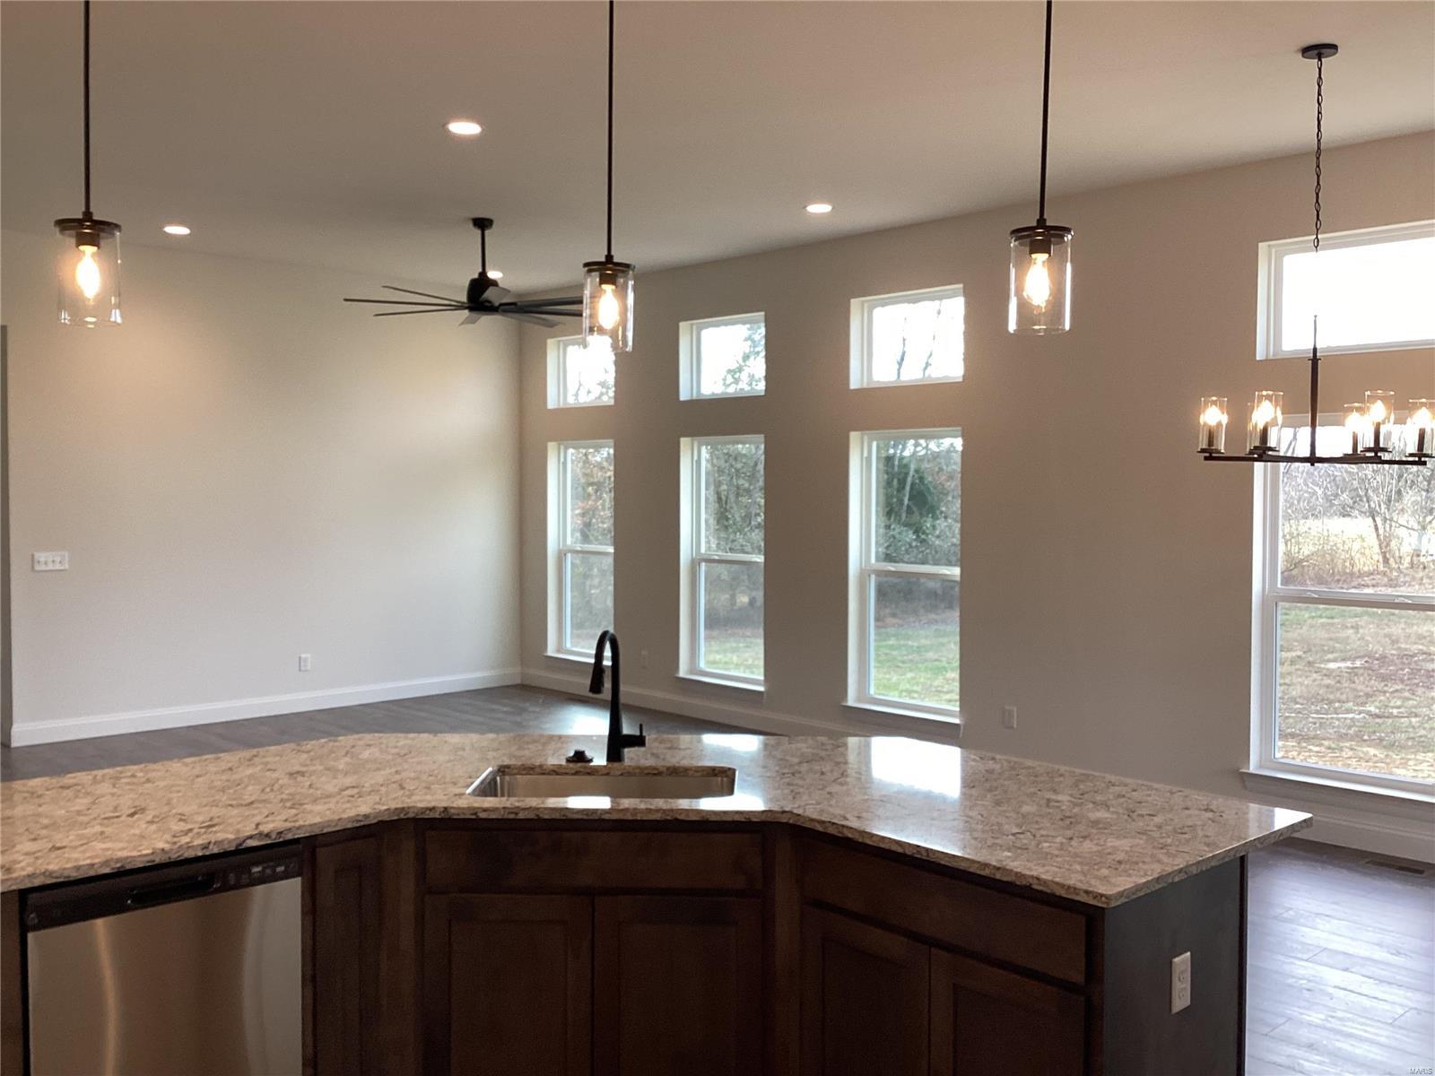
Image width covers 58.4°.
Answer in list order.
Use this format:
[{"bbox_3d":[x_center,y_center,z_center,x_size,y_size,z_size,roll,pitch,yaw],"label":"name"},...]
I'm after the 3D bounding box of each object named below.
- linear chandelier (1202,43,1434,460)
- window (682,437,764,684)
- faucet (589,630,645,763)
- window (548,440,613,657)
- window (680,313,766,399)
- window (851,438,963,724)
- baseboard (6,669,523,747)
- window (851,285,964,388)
[{"bbox_3d":[2.260,-1.053,4.857,0.810,1.550,0.770,1,2,19],"label":"linear chandelier"},{"bbox_3d":[0.066,0.157,9.368,0.120,1.786,0.880,-2,3,-43],"label":"window"},{"bbox_3d":[-0.289,0.460,3.677,0.120,0.395,0.250,1,2,10],"label":"faucet"},{"bbox_3d":[-1.085,0.106,10.584,0.120,1.786,0.888,-2,3,-43],"label":"window"},{"bbox_3d":[0.067,-1.300,9.312,0.110,0.577,0.887,-2,3,-43],"label":"window"},{"bbox_3d":[1.212,0.211,8.158,0.120,1.786,0.890,-2,3,-43],"label":"window"},{"bbox_3d":[-3.180,1.258,9.821,4.018,0.133,0.018,-2,3,-43],"label":"baseboard"},{"bbox_3d":[1.214,-1.250,8.101,0.110,0.582,0.883,-2,3,-43],"label":"window"}]

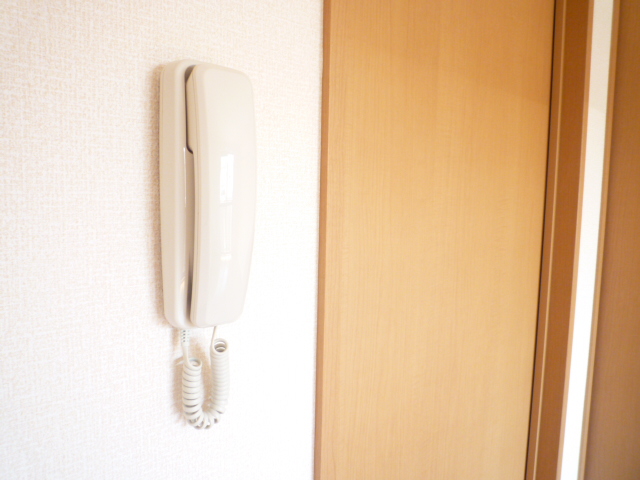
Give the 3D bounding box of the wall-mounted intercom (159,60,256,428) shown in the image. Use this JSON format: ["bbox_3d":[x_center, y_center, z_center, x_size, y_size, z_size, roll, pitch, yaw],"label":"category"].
[{"bbox_3d":[-0.094,0.010,0.403,0.065,0.304,0.062,-4,7,-40],"label":"wall-mounted intercom"}]

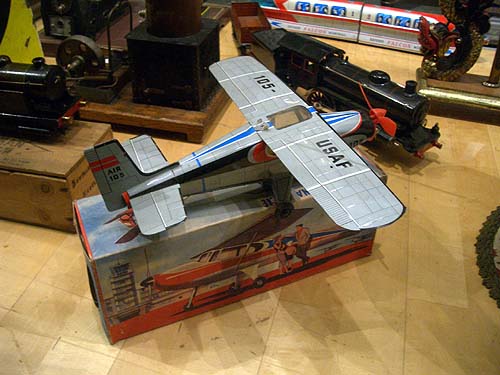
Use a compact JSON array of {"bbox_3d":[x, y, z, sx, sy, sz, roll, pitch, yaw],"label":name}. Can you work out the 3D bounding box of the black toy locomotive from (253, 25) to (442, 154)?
[{"bbox_3d":[0.166,-0.184,0.926,0.086,0.133,0.423,-25,45,-31],"label":"black toy locomotive"}]

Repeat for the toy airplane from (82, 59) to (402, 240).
[{"bbox_3d":[-0.001,-0.040,0.537,0.320,0.113,0.345,-18,40,-14],"label":"toy airplane"}]

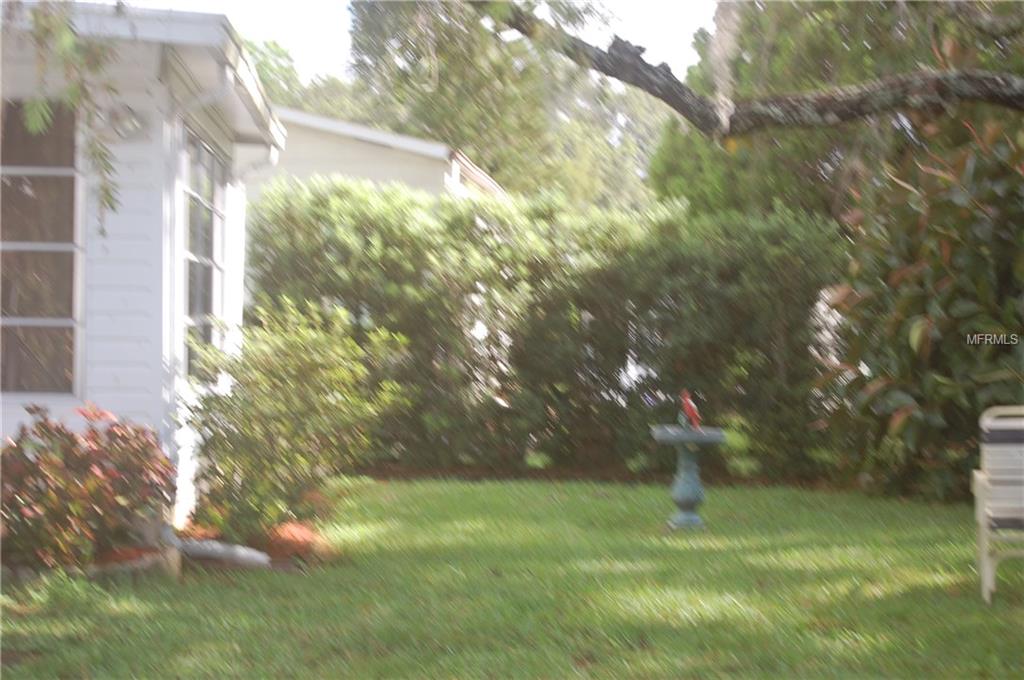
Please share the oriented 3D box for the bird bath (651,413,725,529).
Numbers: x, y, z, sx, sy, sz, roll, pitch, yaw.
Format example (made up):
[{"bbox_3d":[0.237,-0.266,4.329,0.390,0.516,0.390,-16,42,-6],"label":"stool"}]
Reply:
[{"bbox_3d":[1.171,0.902,15.500,0.475,0.700,0.475,0,-1,0],"label":"bird bath"}]

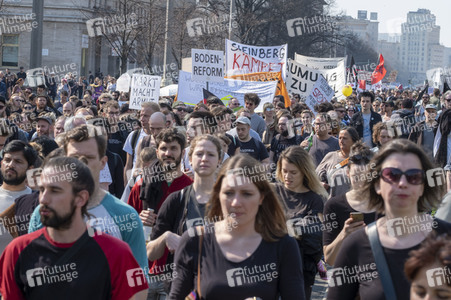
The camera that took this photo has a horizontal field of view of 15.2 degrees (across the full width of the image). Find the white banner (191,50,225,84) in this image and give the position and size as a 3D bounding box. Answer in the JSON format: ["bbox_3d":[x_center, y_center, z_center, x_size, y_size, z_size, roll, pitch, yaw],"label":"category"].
[{"bbox_3d":[-0.249,-1.219,24.500,0.470,0.460,0.020,2,1,1],"label":"white banner"}]

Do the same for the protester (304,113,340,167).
[{"bbox_3d":[1.028,0.449,17.835,0.520,1.680,0.380,2,3,22],"label":"protester"}]

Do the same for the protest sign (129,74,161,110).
[{"bbox_3d":[-1.167,-0.826,24.500,0.420,0.530,0.040,1,2,6],"label":"protest sign"}]

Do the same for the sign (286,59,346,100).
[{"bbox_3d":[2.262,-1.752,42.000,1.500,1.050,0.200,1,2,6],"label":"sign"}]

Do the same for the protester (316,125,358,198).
[{"bbox_3d":[1.089,0.557,16.233,0.520,1.560,0.380,2,3,22],"label":"protester"}]

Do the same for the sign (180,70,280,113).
[{"bbox_3d":[0.039,-1.133,33.000,1.950,0.800,0.120,1,2,6],"label":"sign"}]

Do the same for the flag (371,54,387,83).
[{"bbox_3d":[5.251,-2.763,58.000,0.580,1.030,0.300,1,2,11],"label":"flag"}]

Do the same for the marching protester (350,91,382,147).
[{"bbox_3d":[1.887,0.117,22.838,0.500,1.800,0.340,1,2,6],"label":"marching protester"}]

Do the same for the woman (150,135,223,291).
[{"bbox_3d":[-0.146,0.759,8.935,0.540,1.680,0.400,1,2,3],"label":"woman"}]

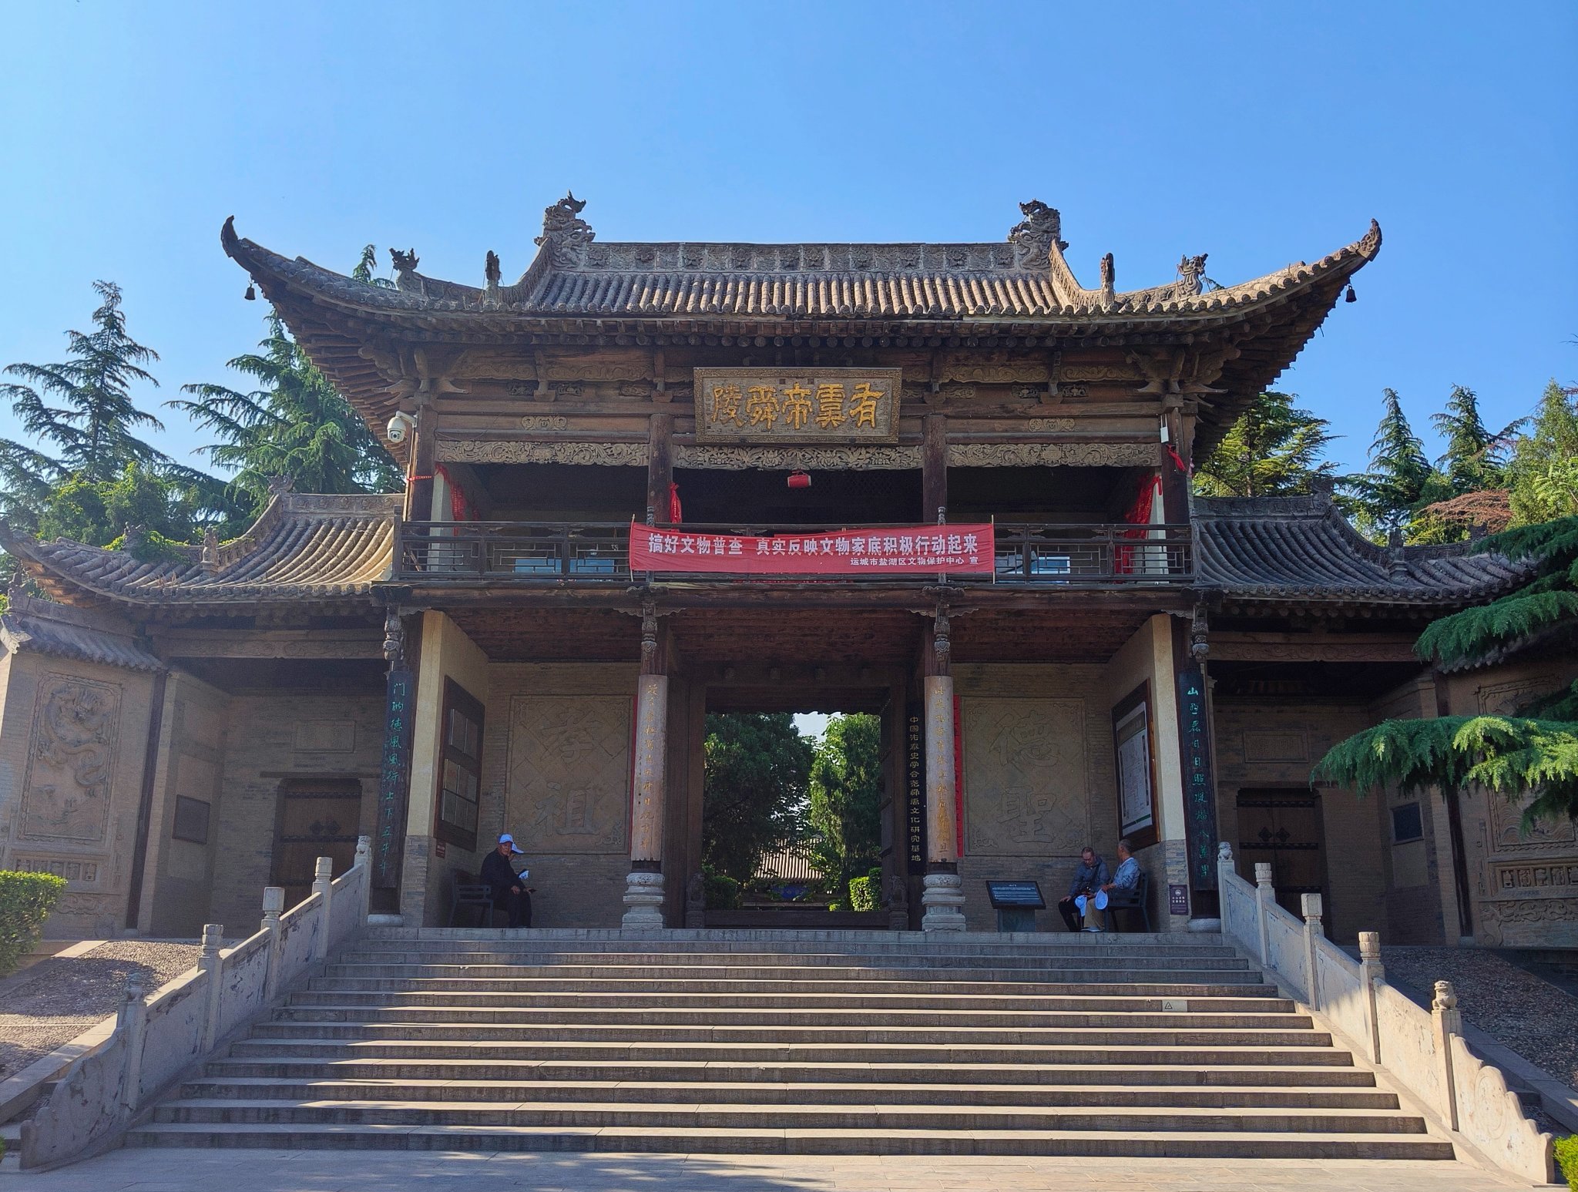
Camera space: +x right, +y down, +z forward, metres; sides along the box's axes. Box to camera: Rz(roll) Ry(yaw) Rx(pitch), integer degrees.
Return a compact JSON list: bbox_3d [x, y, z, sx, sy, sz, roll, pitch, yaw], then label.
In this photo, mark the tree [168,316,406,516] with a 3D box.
[{"bbox_3d":[-10.194,0.131,28.087,6.000,11.920,6.000,0,-12,0],"label":"tree"}]

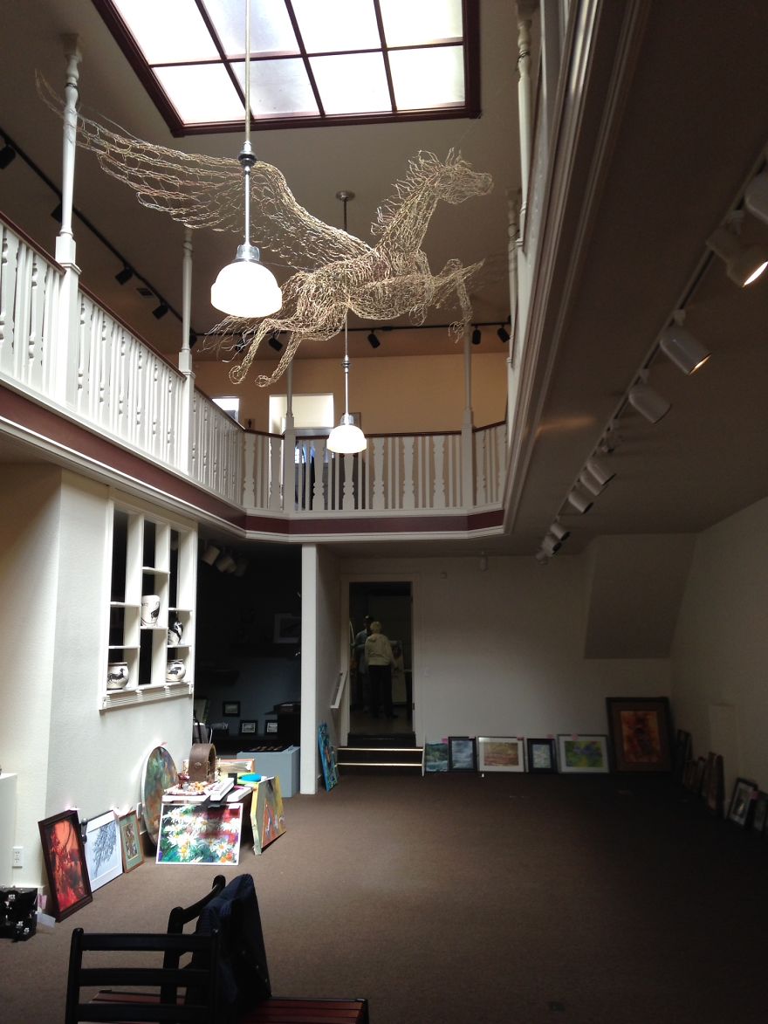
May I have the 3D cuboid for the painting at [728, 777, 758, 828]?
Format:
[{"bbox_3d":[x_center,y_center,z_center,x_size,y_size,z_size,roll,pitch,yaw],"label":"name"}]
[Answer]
[{"bbox_3d":[3.308,2.685,8.989,0.025,0.398,0.441,19,-8,0],"label":"painting"}]

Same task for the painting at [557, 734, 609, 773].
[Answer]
[{"bbox_3d":[2.560,3.107,12.513,0.623,0.487,0.025,-1,-22,5],"label":"painting"}]

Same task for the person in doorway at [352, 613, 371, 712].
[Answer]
[{"bbox_3d":[-0.344,2.743,17.737,0.480,1.730,0.330,1,-8,-12],"label":"person in doorway"}]

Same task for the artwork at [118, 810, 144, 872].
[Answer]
[{"bbox_3d":[-1.897,2.463,7.304,0.020,0.388,0.365,-12,-9,5],"label":"artwork"}]

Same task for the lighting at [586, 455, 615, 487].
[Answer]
[{"bbox_3d":[1.308,-0.245,5.900,0.175,0.120,0.115,38,2,15],"label":"lighting"}]

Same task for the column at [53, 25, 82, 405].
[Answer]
[{"bbox_3d":[-2.201,-2.037,6.739,0.155,2.672,0.155,-1,-8,6],"label":"column"}]

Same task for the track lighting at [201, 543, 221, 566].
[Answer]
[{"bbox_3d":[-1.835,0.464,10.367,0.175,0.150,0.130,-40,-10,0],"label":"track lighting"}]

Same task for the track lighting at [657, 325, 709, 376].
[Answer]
[{"bbox_3d":[1.018,-0.561,3.335,0.115,0.178,0.112,-40,-10,1],"label":"track lighting"}]

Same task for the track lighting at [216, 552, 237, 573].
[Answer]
[{"bbox_3d":[-1.880,0.613,11.616,0.150,0.200,0.150,49,-29,-18],"label":"track lighting"}]

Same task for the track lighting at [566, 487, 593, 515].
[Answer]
[{"bbox_3d":[1.430,-0.080,7.125,0.175,0.120,0.115,33,3,18],"label":"track lighting"}]

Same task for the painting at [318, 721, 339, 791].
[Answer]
[{"bbox_3d":[-0.660,2.833,11.308,0.035,0.713,0.626,-9,-8,3],"label":"painting"}]

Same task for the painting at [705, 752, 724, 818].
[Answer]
[{"bbox_3d":[3.310,2.723,9.719,0.040,0.580,0.400,6,-8,0],"label":"painting"}]

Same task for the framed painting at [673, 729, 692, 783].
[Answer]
[{"bbox_3d":[3.585,2.943,11.729,0.030,0.593,0.658,8,-7,5],"label":"framed painting"}]

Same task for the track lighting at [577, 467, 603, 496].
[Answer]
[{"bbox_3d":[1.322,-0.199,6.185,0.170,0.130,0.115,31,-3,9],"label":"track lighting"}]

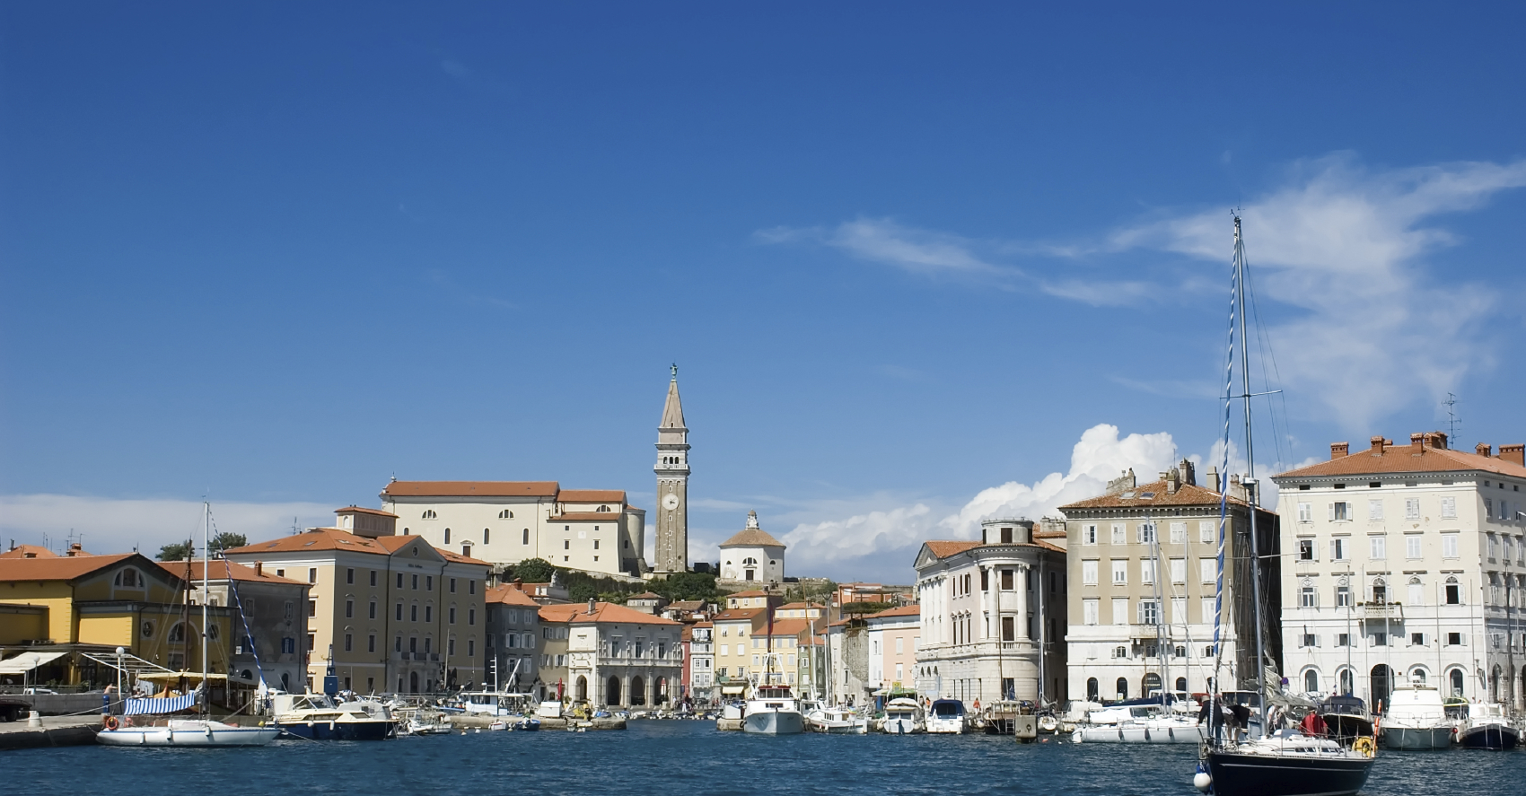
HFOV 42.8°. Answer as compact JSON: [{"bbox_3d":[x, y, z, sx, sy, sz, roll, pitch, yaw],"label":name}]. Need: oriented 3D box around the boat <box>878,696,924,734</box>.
[{"bbox_3d":[11.943,26.582,163.479,2.800,2.988,6.800,-2,-9,11],"label":"boat"}]

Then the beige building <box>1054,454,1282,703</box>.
[{"bbox_3d":[39.101,18.985,191.299,16.000,24.000,14.500,-3,-9,20],"label":"beige building"}]

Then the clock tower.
[{"bbox_3d":[-19.196,15.867,413.188,7.200,46.787,7.200,0,-9,-1],"label":"clock tower"}]

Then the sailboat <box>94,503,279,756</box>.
[{"bbox_3d":[-33.533,13.427,115.123,10.400,14.000,3.100,-1,-9,6],"label":"sailboat"}]

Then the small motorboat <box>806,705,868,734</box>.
[{"bbox_3d":[6.107,26.535,160.926,5.200,2.306,2.100,4,-9,-23],"label":"small motorboat"}]

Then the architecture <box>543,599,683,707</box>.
[{"bbox_3d":[-21.132,36.725,279.606,10.500,15.200,17.000,-7,-11,41],"label":"architecture"}]

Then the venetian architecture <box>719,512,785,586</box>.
[{"bbox_3d":[-2.298,32.330,423.162,14.400,15.600,14.400,-1,-9,7],"label":"venetian architecture"}]

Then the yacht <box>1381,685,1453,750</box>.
[{"bbox_3d":[40.218,19.453,119.508,4.000,3.900,11.000,-3,-9,19],"label":"yacht"}]

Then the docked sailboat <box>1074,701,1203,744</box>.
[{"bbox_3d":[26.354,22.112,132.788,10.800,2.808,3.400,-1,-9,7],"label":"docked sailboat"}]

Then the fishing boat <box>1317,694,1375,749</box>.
[{"bbox_3d":[37.496,20.632,124.536,3.300,3.334,9.500,-4,-9,25],"label":"fishing boat"}]

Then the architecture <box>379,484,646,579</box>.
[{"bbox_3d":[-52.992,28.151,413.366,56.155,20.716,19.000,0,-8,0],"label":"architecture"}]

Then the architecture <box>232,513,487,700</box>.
[{"bbox_3d":[-43.069,22.942,210.695,15.000,21.556,28.500,-4,-9,26],"label":"architecture"}]

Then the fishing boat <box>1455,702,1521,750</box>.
[{"bbox_3d":[43.665,19.645,117.343,3.100,2.900,8.400,-3,-9,18],"label":"fishing boat"}]

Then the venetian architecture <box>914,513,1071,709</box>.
[{"bbox_3d":[24.899,21.956,193.074,12.500,18.533,32.000,1,-9,-7],"label":"venetian architecture"}]

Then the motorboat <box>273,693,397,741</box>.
[{"bbox_3d":[-28.337,20.946,128.665,8.200,3.200,2.900,0,-9,5],"label":"motorboat"}]

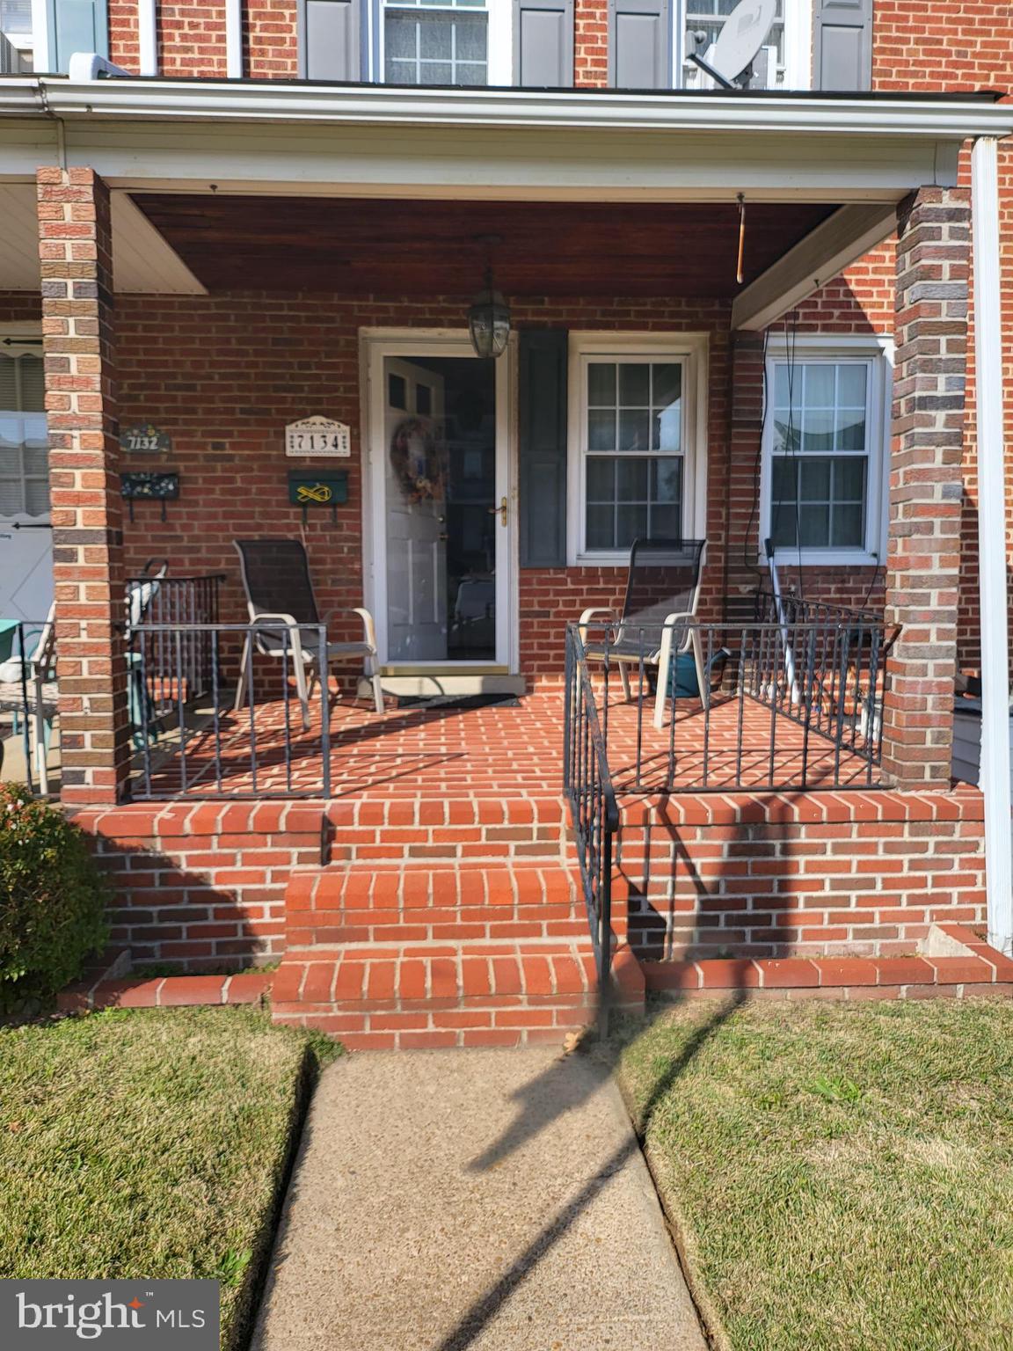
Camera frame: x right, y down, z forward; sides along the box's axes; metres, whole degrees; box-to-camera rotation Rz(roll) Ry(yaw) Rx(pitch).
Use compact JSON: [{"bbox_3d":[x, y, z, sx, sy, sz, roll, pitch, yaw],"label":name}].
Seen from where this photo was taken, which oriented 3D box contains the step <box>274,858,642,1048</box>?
[{"bbox_3d":[-0.163,0.903,3.122,1.120,0.375,0.610,0,7,-3],"label":"step"}]

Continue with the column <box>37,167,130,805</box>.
[{"bbox_3d":[-1.593,-0.682,3.565,0.206,2.330,0.188,-1,4,-4],"label":"column"}]

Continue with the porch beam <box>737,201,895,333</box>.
[{"bbox_3d":[1.575,-2.108,4.787,0.192,0.186,2.233,0,8,-3],"label":"porch beam"}]

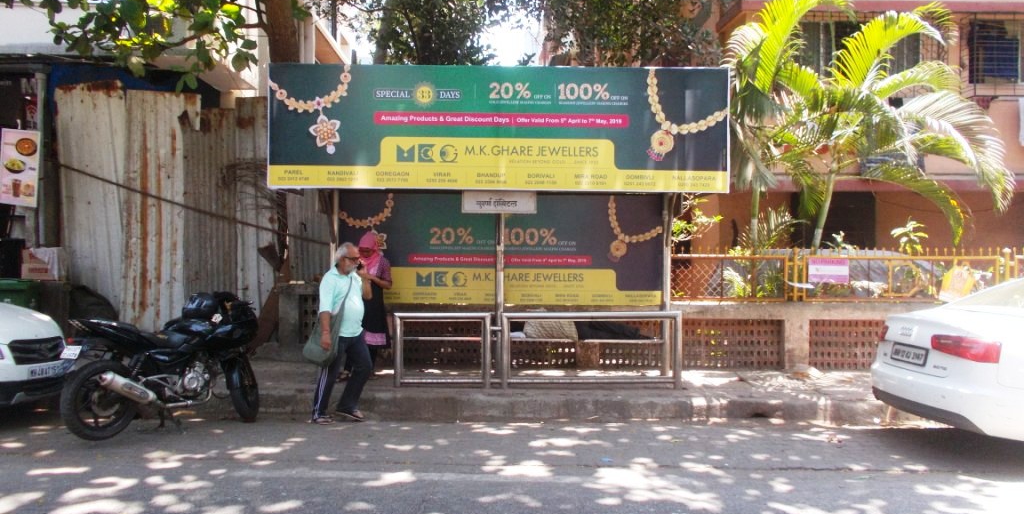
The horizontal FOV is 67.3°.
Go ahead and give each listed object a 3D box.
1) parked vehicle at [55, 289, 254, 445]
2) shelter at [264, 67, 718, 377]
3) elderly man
[{"bbox_3d":[-2.840,0.900,6.480,0.720,1.170,1.960,0,0,32],"label":"parked vehicle"},{"bbox_3d":[-0.140,-0.310,8.150,4.600,3.200,1.200,0,0,1],"label":"shelter"},{"bbox_3d":[-1.580,0.700,7.100,0.580,1.660,0.520,0,0,15],"label":"elderly man"}]

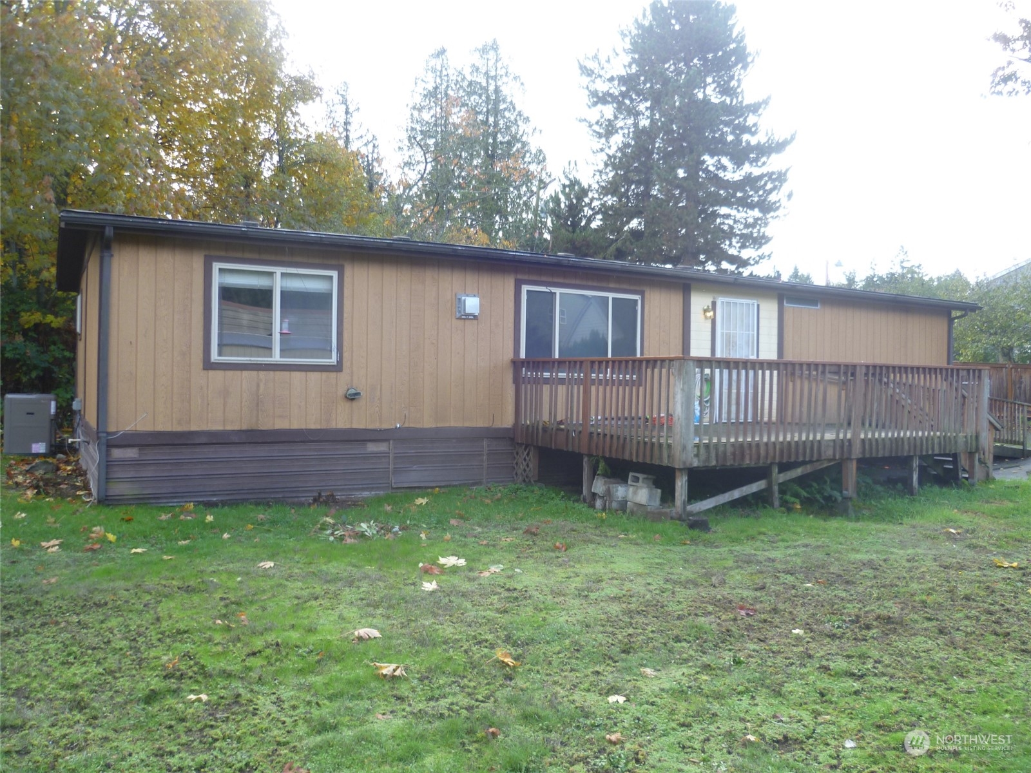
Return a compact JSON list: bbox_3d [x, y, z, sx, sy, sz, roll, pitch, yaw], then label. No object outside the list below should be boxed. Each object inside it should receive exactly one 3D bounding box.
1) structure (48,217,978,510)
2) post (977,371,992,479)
[{"bbox_3d":[0.533,-0.307,16.084,16.400,3.350,7.200,1,1,-29],"label":"structure"},{"bbox_3d":[6.605,0.562,11.750,0.100,1.540,0.100,1,1,-29],"label":"post"}]

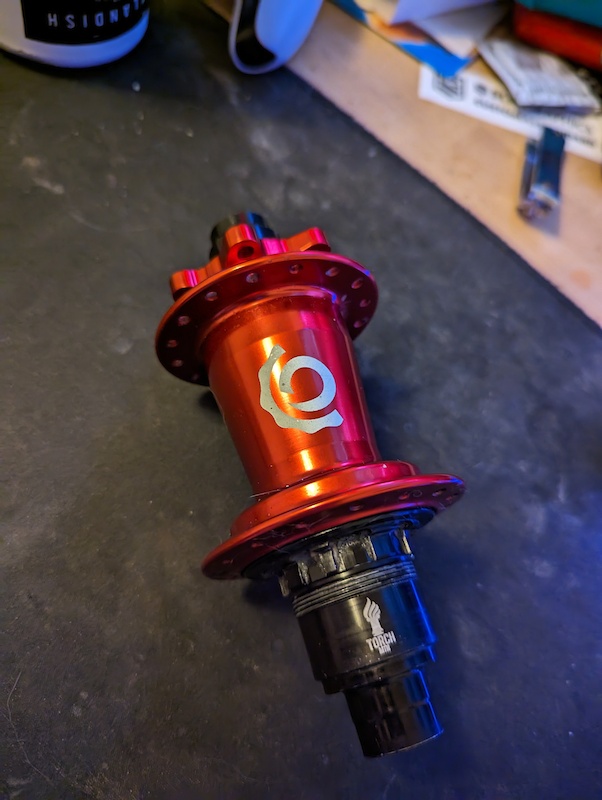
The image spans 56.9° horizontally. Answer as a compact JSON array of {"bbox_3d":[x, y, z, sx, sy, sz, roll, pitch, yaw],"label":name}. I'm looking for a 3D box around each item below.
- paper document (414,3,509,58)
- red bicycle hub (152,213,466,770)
[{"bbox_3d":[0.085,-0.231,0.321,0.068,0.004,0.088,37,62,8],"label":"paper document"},{"bbox_3d":[0.002,0.011,0.151,0.067,0.067,0.148,-12,66,-14],"label":"red bicycle hub"}]

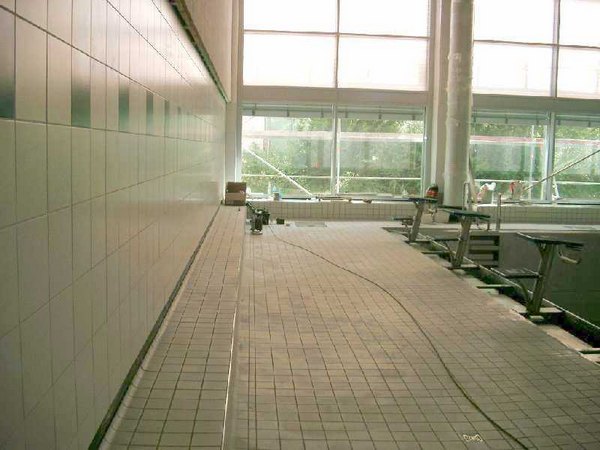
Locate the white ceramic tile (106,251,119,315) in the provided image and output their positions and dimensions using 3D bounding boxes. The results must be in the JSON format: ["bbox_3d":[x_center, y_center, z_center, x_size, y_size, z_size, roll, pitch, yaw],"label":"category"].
[{"bbox_3d":[-0.804,0.247,2.754,0.010,0.257,0.252,1,7,-4],"label":"white ceramic tile"}]

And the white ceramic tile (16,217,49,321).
[{"bbox_3d":[-0.718,0.110,1.725,0.010,0.257,0.252,1,7,-4],"label":"white ceramic tile"}]

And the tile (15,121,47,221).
[{"bbox_3d":[-0.710,-0.144,1.694,0.010,0.257,0.252,1,7,-4],"label":"tile"}]

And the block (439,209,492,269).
[{"bbox_3d":[2.206,0.198,8.896,0.800,0.781,0.470,1,7,-4],"label":"block"}]

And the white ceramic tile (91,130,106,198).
[{"bbox_3d":[-0.771,-0.234,2.443,0.010,0.257,0.252,1,7,-4],"label":"white ceramic tile"}]

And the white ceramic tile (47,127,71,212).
[{"bbox_3d":[-0.717,-0.170,1.898,0.010,0.248,0.242,1,7,-4],"label":"white ceramic tile"}]

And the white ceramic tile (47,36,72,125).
[{"bbox_3d":[-0.721,-0.426,1.913,0.010,0.257,0.252,1,7,-4],"label":"white ceramic tile"}]

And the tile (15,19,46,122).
[{"bbox_3d":[-0.692,-0.390,1.631,0.010,0.248,0.242,1,7,-4],"label":"tile"}]

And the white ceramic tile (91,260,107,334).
[{"bbox_3d":[-0.766,0.269,2.433,0.010,0.248,0.242,1,7,-4],"label":"white ceramic tile"}]

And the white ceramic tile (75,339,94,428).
[{"bbox_3d":[-0.756,0.546,2.224,0.010,0.248,0.242,1,7,-4],"label":"white ceramic tile"}]

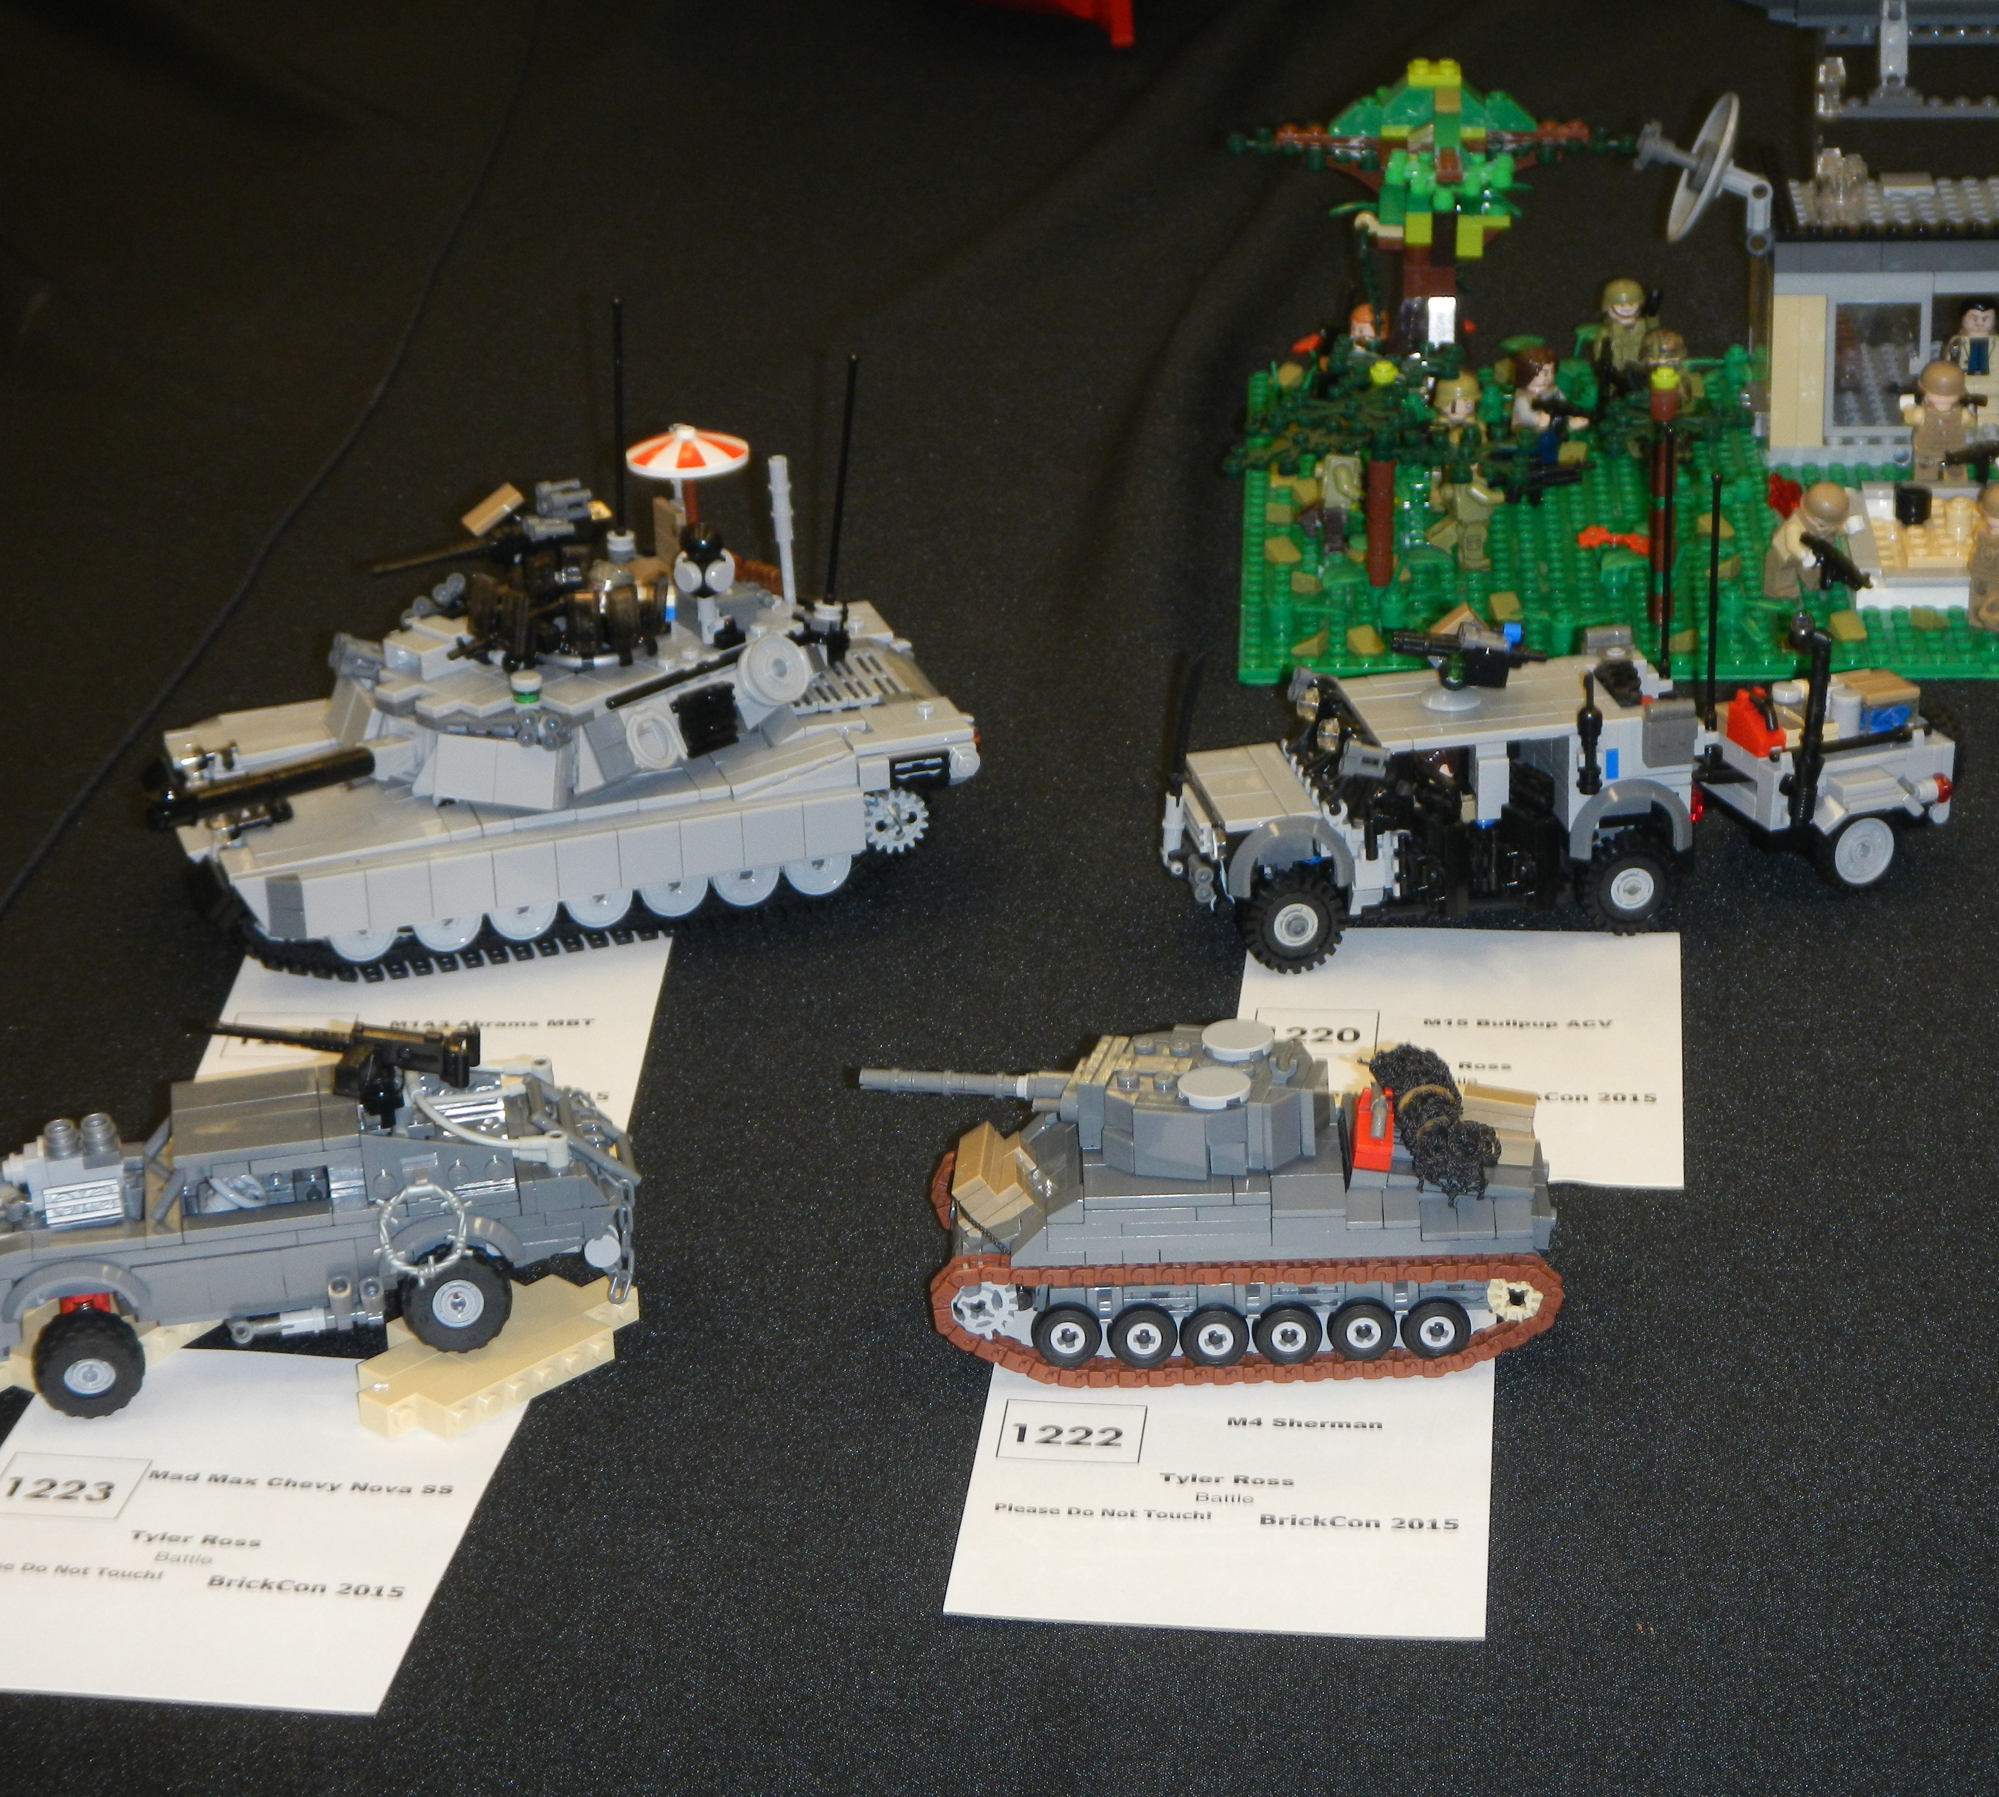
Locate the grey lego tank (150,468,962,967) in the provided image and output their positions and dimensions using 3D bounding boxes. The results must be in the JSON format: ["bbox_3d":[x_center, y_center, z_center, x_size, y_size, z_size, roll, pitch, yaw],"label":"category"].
[{"bbox_3d":[-0.118,-0.053,1.484,0.211,0.103,0.097,-9,25,-16],"label":"grey lego tank"}]

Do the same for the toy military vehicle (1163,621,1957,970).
[{"bbox_3d":[0.144,-0.039,1.469,0.210,0.079,0.060,-7,25,-12],"label":"toy military vehicle"}]

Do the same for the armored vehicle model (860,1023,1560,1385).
[{"bbox_3d":[0.046,0.064,1.265,0.152,0.065,0.063,-2,24,-1],"label":"armored vehicle model"}]

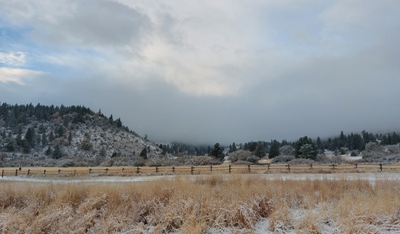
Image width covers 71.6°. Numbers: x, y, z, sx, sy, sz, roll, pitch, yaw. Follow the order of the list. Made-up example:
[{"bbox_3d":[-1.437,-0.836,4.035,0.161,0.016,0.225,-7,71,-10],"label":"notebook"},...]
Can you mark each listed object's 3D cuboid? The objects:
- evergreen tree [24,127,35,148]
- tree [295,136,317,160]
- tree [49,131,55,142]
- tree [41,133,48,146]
[{"bbox_3d":[-116.480,14.217,190.000,7.537,14.046,7.537,0,-8,0],"label":"evergreen tree"},{"bbox_3d":[43.856,12.815,115.000,9.331,9.870,8.864,0,-8,0],"label":"tree"},{"bbox_3d":[-117.815,15.669,220.000,4.760,8.330,4.760,0,-8,0],"label":"tree"},{"bbox_3d":[-114.772,16.818,205.000,5.545,9.241,5.545,0,-8,0],"label":"tree"}]

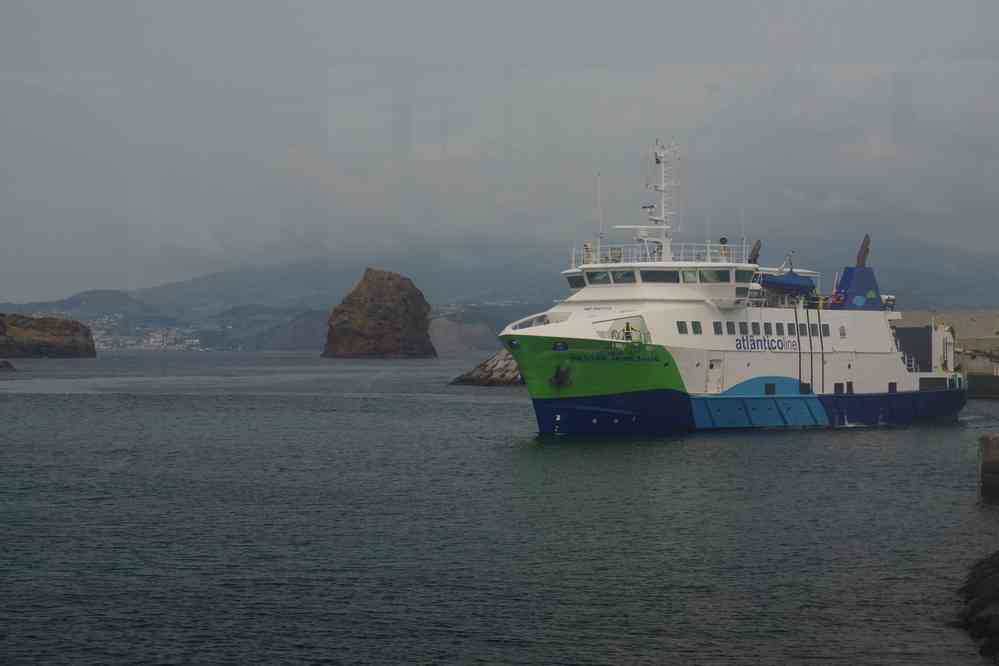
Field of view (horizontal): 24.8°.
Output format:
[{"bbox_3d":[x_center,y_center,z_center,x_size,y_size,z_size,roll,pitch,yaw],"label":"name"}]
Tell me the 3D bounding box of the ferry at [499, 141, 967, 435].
[{"bbox_3d":[14.200,-3.000,146.300,11.300,18.000,41.000,0,-1,44],"label":"ferry"}]

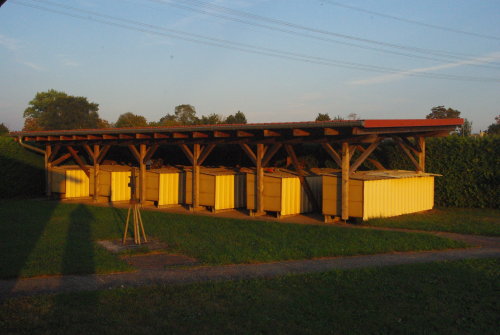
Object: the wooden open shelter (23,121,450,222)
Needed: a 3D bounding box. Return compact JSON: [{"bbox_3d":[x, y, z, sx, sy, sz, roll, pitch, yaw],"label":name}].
[{"bbox_3d":[-1.711,-0.148,20.614,16.420,2.750,5.720,1,2,41],"label":"wooden open shelter"}]

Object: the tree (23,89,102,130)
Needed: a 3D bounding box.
[{"bbox_3d":[-22.423,-4.661,69.918,9.586,9.562,9.107,0,1,-18],"label":"tree"}]

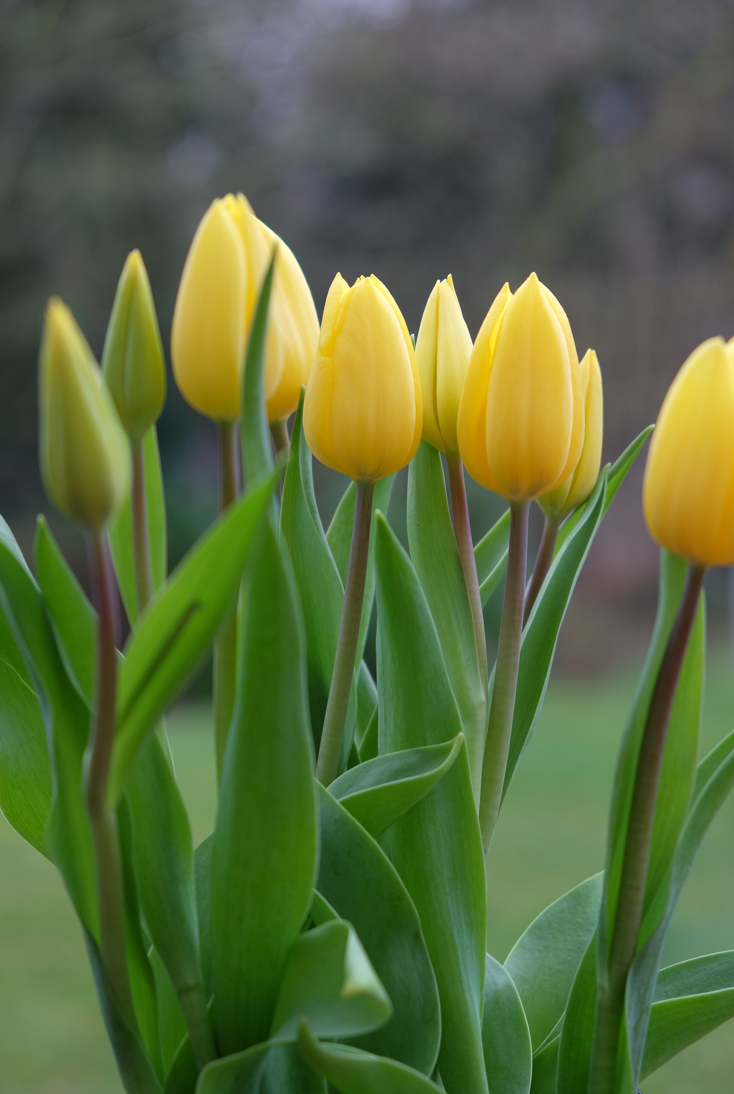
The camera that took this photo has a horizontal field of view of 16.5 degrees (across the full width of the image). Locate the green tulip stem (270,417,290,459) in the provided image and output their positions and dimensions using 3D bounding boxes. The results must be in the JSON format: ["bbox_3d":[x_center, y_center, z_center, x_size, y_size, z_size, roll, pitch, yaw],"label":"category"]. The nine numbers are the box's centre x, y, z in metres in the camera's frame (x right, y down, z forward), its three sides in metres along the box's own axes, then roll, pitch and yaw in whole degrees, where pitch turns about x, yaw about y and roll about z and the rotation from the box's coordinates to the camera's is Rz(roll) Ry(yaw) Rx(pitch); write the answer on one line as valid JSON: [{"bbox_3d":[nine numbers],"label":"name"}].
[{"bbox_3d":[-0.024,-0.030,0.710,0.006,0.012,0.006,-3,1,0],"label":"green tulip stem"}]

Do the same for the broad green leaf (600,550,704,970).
[{"bbox_3d":[0.075,0.055,0.660,0.022,0.110,0.022,8,1,0],"label":"broad green leaf"}]

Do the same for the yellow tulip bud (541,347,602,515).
[{"bbox_3d":[0.065,-0.036,0.810,0.018,0.056,0.018,10,2,0],"label":"yellow tulip bud"}]

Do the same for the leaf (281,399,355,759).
[{"bbox_3d":[-0.015,0.010,0.785,0.022,0.116,0.022,-4,2,0],"label":"leaf"}]

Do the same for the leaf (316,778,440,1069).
[{"bbox_3d":[0.002,0.104,0.690,0.035,0.080,0.025,-5,1,0],"label":"leaf"}]

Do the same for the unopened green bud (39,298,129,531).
[{"bbox_3d":[-0.069,-0.032,0.615,0.020,0.056,0.021,-9,1,0],"label":"unopened green bud"}]

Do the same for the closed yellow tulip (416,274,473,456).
[{"bbox_3d":[0.025,-0.058,0.805,0.019,0.058,0.018,-2,2,0],"label":"closed yellow tulip"}]

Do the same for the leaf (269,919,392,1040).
[{"bbox_3d":[-0.010,0.123,0.720,0.035,0.035,0.028,0,2,0],"label":"leaf"}]

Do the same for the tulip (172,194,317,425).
[{"bbox_3d":[-0.033,-0.065,0.690,0.039,0.063,0.043,0,1,0],"label":"tulip"}]

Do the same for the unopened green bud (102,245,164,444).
[{"bbox_3d":[-0.071,-0.062,0.770,0.019,0.059,0.020,0,2,0],"label":"unopened green bud"}]

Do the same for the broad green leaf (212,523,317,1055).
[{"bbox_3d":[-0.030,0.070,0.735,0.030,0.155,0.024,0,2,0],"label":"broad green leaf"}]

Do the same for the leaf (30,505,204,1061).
[{"bbox_3d":[-0.062,0.062,0.645,0.020,0.145,0.025,-17,1,0],"label":"leaf"}]

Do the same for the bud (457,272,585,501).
[{"bbox_3d":[0.043,-0.044,0.700,0.035,0.063,0.035,2,1,0],"label":"bud"}]

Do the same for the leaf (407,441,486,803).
[{"bbox_3d":[0.022,0.020,0.725,0.019,0.108,0.018,-8,1,0],"label":"leaf"}]

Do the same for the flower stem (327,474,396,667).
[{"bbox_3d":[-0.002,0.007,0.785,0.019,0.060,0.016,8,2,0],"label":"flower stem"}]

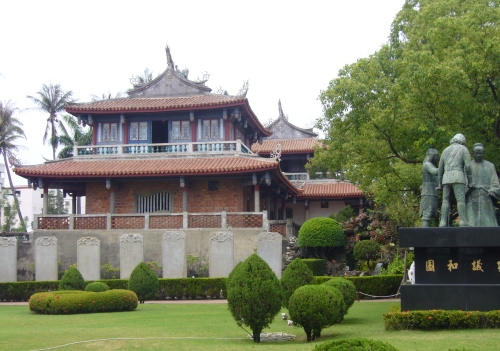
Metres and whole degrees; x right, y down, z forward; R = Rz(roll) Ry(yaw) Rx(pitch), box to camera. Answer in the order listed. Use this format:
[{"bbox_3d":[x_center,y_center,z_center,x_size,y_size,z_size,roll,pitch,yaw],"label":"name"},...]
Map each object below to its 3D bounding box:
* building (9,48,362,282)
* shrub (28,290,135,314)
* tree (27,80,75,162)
[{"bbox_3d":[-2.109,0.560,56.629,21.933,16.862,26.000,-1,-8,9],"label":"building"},{"bbox_3d":[-6.482,4.868,27.803,4.100,0.800,3.200,0,-7,0],"label":"shrub"},{"bbox_3d":[-18.422,0.738,65.463,4.600,18.812,4.600,0,-7,0],"label":"tree"}]

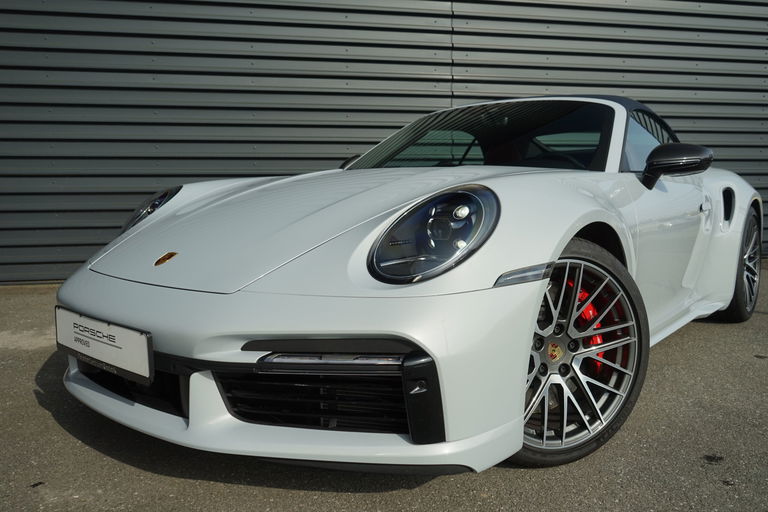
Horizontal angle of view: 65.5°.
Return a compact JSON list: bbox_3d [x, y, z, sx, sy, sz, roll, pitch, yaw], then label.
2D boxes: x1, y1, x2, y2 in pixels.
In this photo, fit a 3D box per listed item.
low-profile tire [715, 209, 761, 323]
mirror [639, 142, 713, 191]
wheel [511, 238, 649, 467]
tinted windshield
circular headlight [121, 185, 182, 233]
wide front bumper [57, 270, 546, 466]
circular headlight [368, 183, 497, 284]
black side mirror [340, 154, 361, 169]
[{"bbox_3d":[2.059,0.034,3.646,0.310,0.720,0.720,5,9,40],"label":"low-profile tire"},{"bbox_3d":[1.185,-0.362,2.419,0.250,0.185,0.160,5,9,40],"label":"mirror"},{"bbox_3d":[0.472,0.268,1.795,0.686,0.686,0.260,-3,7,-22],"label":"wheel"},{"bbox_3d":[0.402,-0.567,2.850,1.380,0.390,0.790,5,9,40],"label":"tinted windshield"},{"bbox_3d":[-0.960,-0.169,2.387,0.260,0.230,0.350,5,9,40],"label":"circular headlight"},{"bbox_3d":[-0.503,0.232,1.861,1.800,0.480,0.770,5,9,40],"label":"wide front bumper"},{"bbox_3d":[0.133,-0.067,1.471,0.260,0.230,0.350,5,9,40],"label":"circular headlight"},{"bbox_3d":[-0.175,-0.489,3.560,0.250,0.185,0.160,5,9,40],"label":"black side mirror"}]

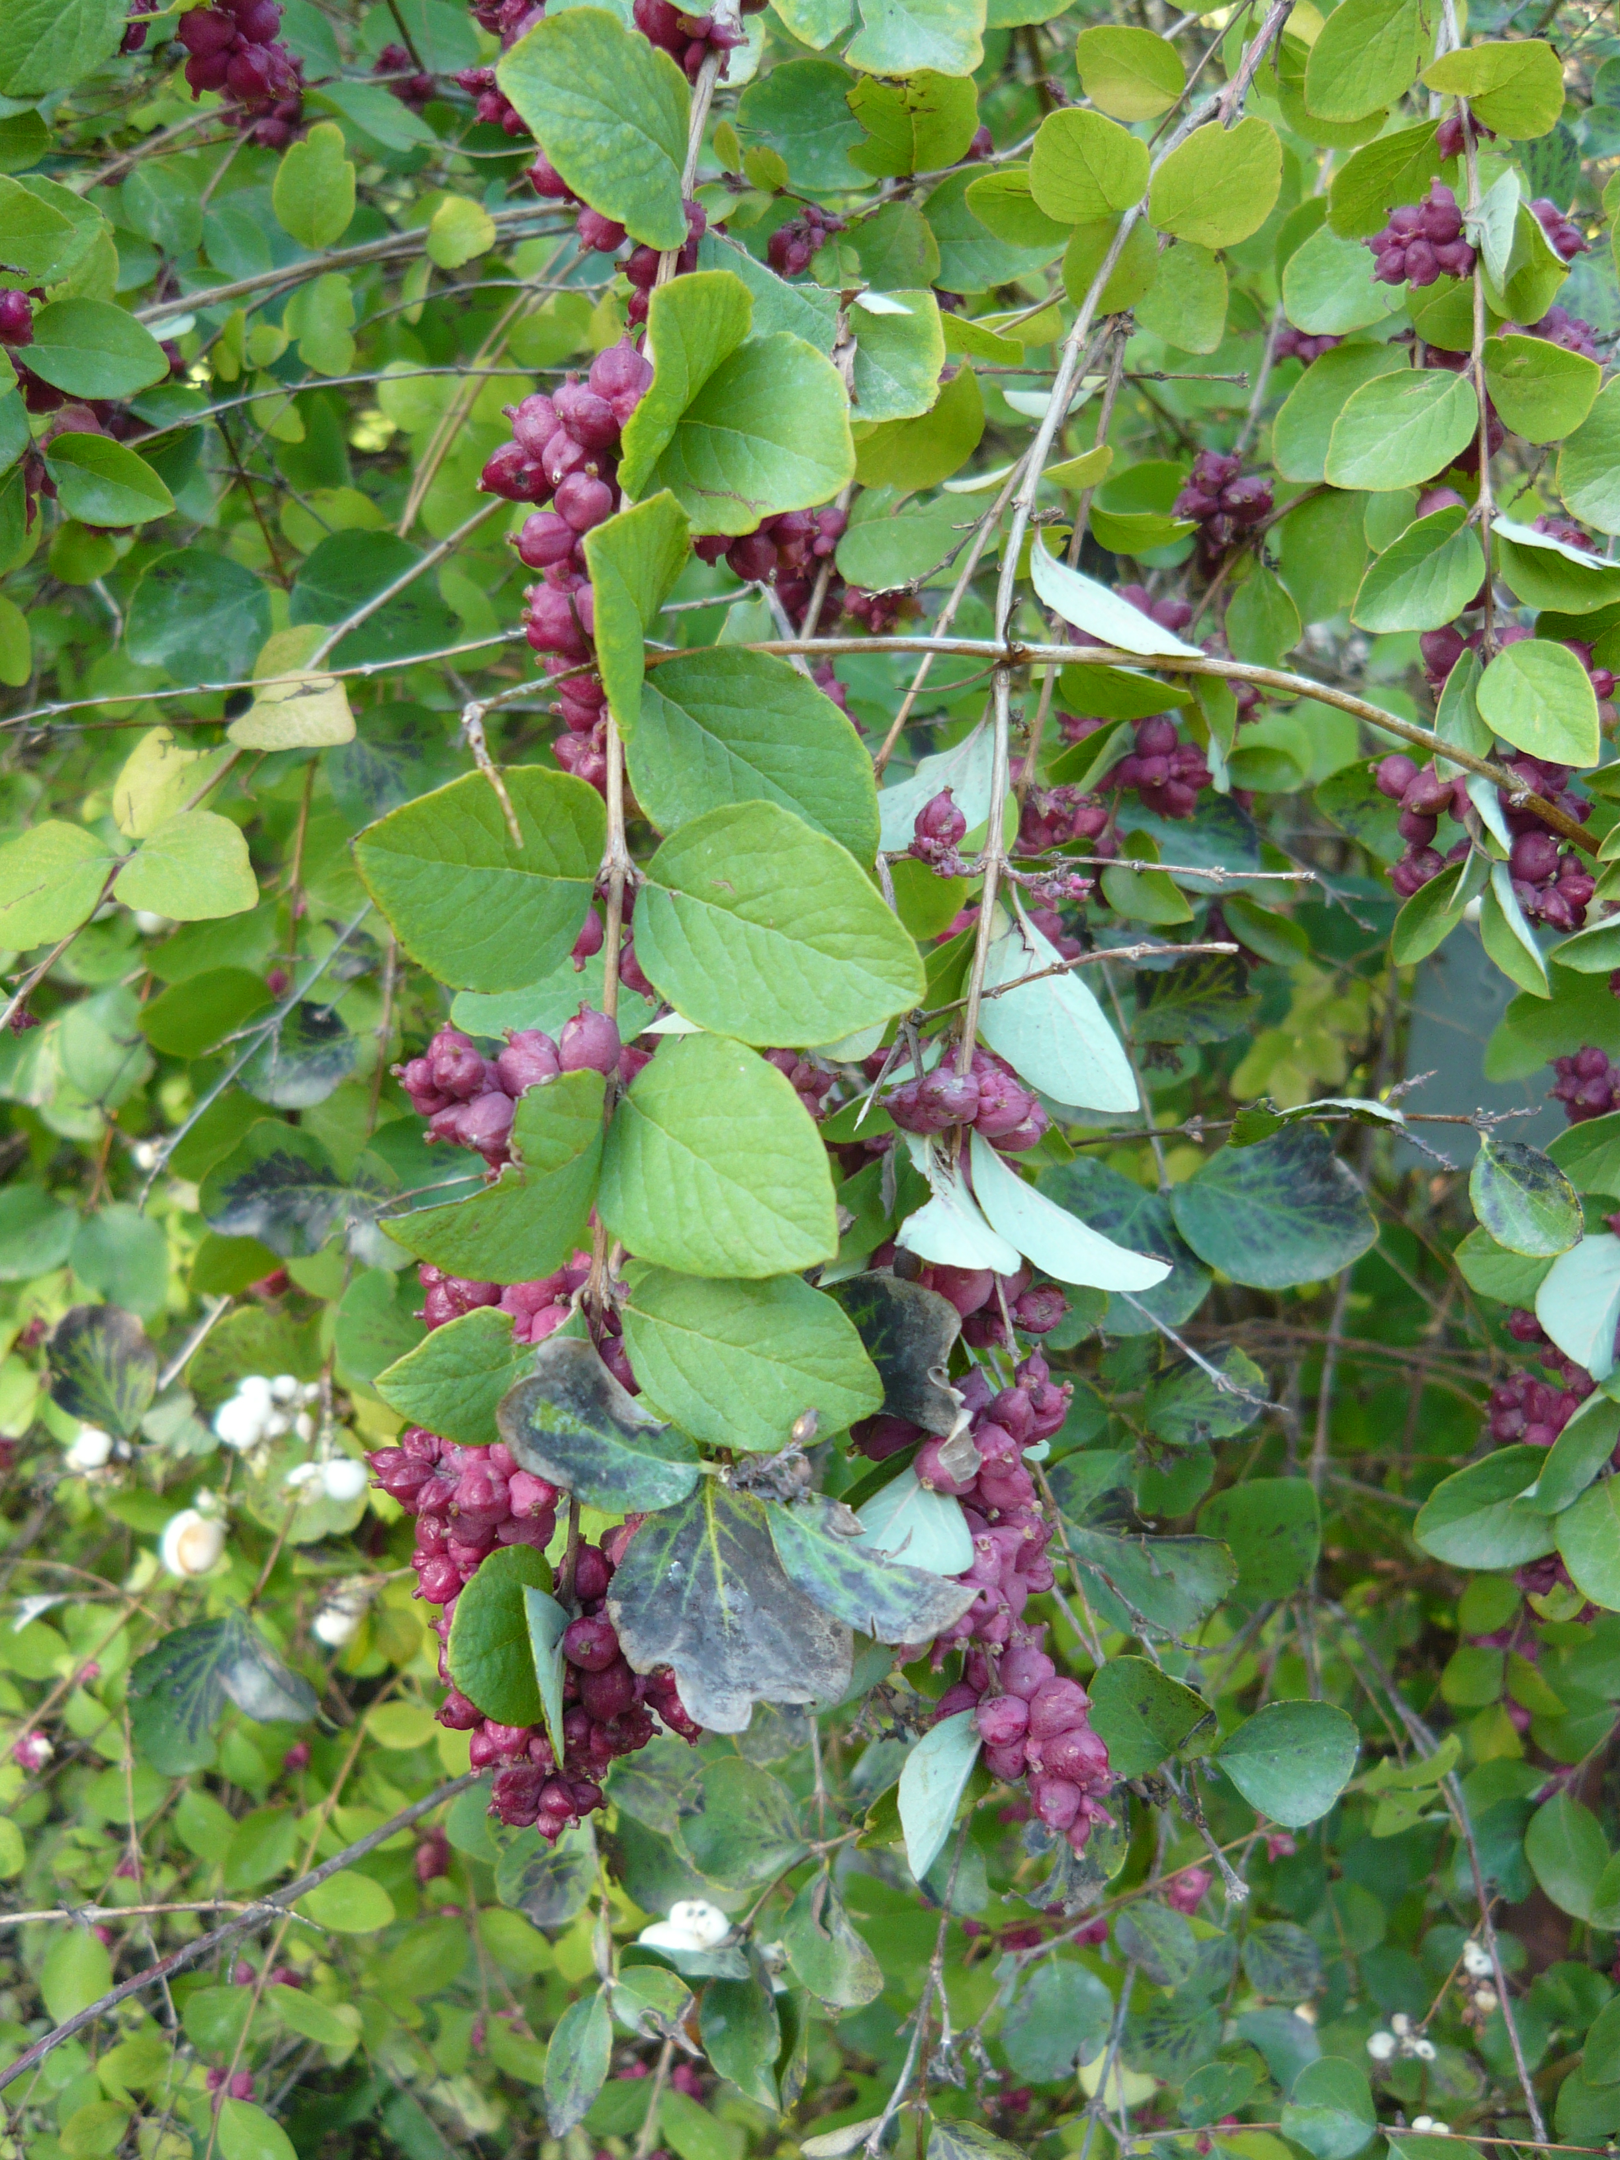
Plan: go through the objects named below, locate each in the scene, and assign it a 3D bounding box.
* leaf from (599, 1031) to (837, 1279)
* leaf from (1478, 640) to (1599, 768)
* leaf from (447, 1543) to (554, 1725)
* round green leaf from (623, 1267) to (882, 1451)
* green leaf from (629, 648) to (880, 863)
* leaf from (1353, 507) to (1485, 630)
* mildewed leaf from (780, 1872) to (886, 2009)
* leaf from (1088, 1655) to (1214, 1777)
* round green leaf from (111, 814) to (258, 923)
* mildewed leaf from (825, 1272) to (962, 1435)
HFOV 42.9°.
[{"bbox_3d":[-0.013,0.015,0.329,0.043,0.037,0.009,37,-17,6],"label":"leaf"},{"bbox_3d":[0.147,-0.076,0.415,0.024,0.029,0.005,-44,-9,-16],"label":"leaf"},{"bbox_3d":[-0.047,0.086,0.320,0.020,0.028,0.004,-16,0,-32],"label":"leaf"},{"bbox_3d":[-0.010,0.044,0.330,0.044,0.033,0.009,20,-26,7],"label":"round green leaf"},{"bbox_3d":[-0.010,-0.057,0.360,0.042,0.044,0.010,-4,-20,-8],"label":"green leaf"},{"bbox_3d":[0.124,-0.104,0.420,0.023,0.036,0.007,44,-11,19],"label":"leaf"},{"bbox_3d":[0.005,0.206,0.493,0.024,0.030,0.007,-9,-16,-15],"label":"mildewed leaf"},{"bbox_3d":[0.062,0.120,0.384,0.022,0.021,0.009,32,-21,6],"label":"leaf"},{"bbox_3d":[-0.137,-0.046,0.452,0.032,0.026,0.006,20,-24,3],"label":"round green leaf"},{"bbox_3d":[0.012,0.046,0.341,0.031,0.026,0.008,34,-10,7],"label":"mildewed leaf"}]

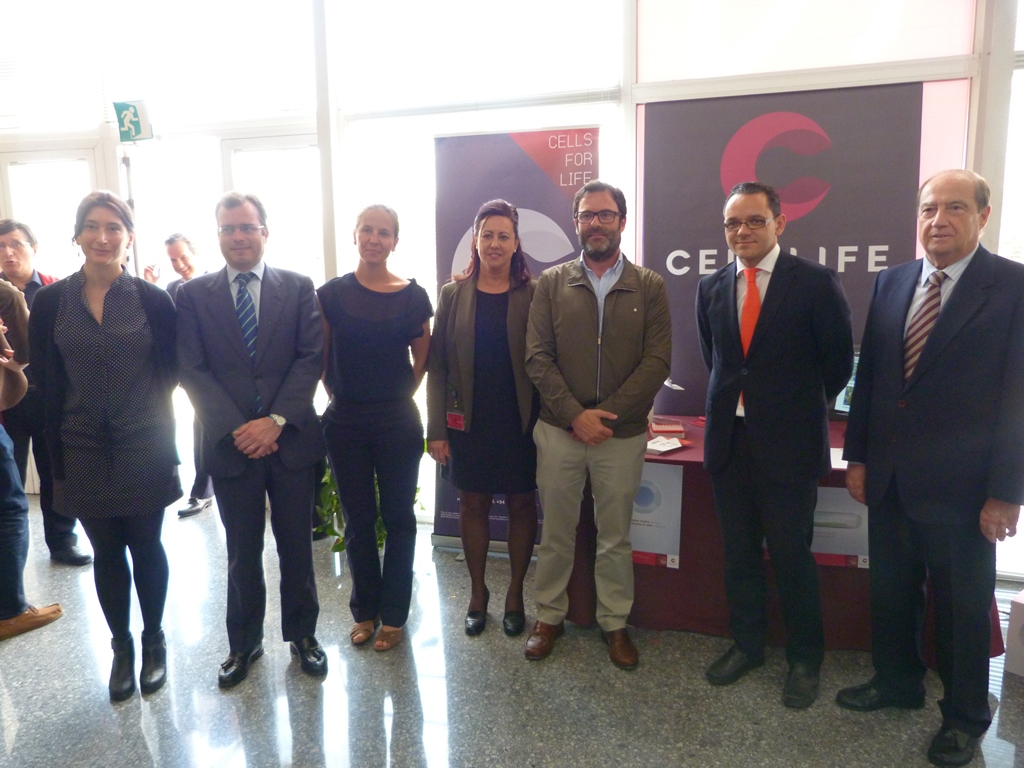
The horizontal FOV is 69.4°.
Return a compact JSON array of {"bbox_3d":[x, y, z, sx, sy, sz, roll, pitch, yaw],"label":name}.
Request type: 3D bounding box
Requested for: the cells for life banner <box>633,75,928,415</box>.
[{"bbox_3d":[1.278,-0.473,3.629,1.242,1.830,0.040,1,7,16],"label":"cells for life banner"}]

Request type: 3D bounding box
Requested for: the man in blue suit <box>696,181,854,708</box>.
[{"bbox_3d":[0.879,0.194,2.487,0.520,1.698,0.370,5,9,39],"label":"man in blue suit"}]

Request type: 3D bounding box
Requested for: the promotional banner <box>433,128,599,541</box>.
[{"bbox_3d":[0.031,-0.176,3.771,0.853,2.149,0.160,1,7,16],"label":"promotional banner"}]

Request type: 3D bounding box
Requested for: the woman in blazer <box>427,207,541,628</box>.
[{"bbox_3d":[-0.099,0.140,2.975,0.470,1.720,0.340,0,7,7],"label":"woman in blazer"}]

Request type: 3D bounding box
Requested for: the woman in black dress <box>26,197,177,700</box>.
[{"bbox_3d":[-1.384,0.216,2.555,0.510,1.716,0.350,-3,7,-18],"label":"woman in black dress"}]

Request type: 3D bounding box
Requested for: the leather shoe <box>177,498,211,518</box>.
[{"bbox_3d":[-2.013,0.772,4.751,0.100,0.100,0.290,2,8,21],"label":"leather shoe"}]

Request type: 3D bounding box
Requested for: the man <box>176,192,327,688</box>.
[{"bbox_3d":[-0.918,0.197,2.645,0.560,1.716,0.360,-3,7,-15],"label":"man"}]

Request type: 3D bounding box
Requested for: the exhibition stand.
[{"bbox_3d":[1.060,0.595,3.231,1.523,0.715,1.040,1,7,16],"label":"exhibition stand"}]

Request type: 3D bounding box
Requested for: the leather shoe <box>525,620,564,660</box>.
[{"bbox_3d":[0.142,0.959,2.877,0.105,0.110,0.290,3,8,27],"label":"leather shoe"}]

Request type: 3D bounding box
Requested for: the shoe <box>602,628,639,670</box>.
[{"bbox_3d":[0.403,0.962,2.813,0.105,0.110,0.290,-2,7,-7],"label":"shoe"}]

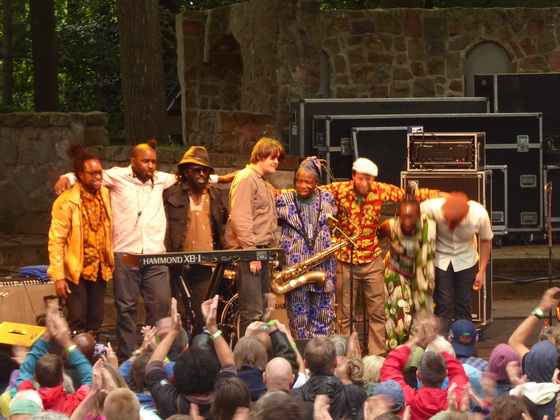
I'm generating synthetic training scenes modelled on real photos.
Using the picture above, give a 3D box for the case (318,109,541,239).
[{"bbox_3d":[1.507,-0.373,46.518,2.220,1.215,0.650,-1,3,-12],"label":"case"}]

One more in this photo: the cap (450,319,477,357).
[{"bbox_3d":[1.190,0.826,29.500,0.170,0.145,0.250,-1,33,-6],"label":"cap"}]

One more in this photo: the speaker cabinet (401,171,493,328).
[{"bbox_3d":[1.379,0.310,37.627,0.703,1.270,0.460,0,3,9],"label":"speaker cabinet"}]

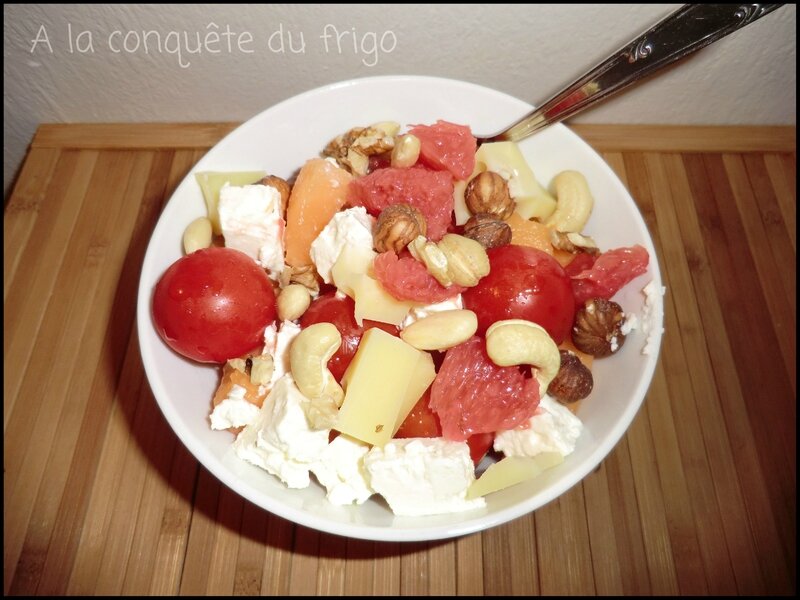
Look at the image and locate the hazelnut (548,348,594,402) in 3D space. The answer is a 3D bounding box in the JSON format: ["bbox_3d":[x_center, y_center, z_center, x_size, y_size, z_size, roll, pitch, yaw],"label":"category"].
[{"bbox_3d":[0.046,0.021,0.150,0.014,0.014,0.014,0,64,1],"label":"hazelnut"}]

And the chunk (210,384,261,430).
[{"bbox_3d":[-0.045,0.030,0.151,0.013,0.008,0.011,0,64,1],"label":"chunk"}]

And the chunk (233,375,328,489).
[{"bbox_3d":[-0.032,0.037,0.154,0.024,0.020,0.026,23,66,10],"label":"chunk"}]

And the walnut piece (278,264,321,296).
[{"bbox_3d":[-0.029,-0.006,0.159,0.013,0.009,0.011,0,64,1],"label":"walnut piece"}]

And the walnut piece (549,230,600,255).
[{"bbox_3d":[0.059,-0.019,0.189,0.017,0.007,0.010,12,65,6],"label":"walnut piece"}]

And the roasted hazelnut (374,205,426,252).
[{"bbox_3d":[0.000,-0.021,0.165,0.015,0.015,0.015,0,64,0],"label":"roasted hazelnut"}]

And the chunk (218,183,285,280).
[{"bbox_3d":[-0.047,-0.022,0.175,0.019,0.019,0.019,7,64,3],"label":"chunk"}]

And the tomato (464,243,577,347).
[{"bbox_3d":[0.032,0.001,0.151,0.032,0.031,0.032,0,64,1],"label":"tomato"}]

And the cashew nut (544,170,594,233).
[{"bbox_3d":[0.057,-0.033,0.184,0.013,0.011,0.020,14,95,6],"label":"cashew nut"}]

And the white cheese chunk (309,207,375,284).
[{"bbox_3d":[-0.018,-0.017,0.169,0.018,0.016,0.018,-27,67,-13],"label":"white cheese chunk"}]

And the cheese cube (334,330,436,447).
[{"bbox_3d":[-0.004,0.026,0.160,0.017,0.016,0.030,14,78,24],"label":"cheese cube"}]

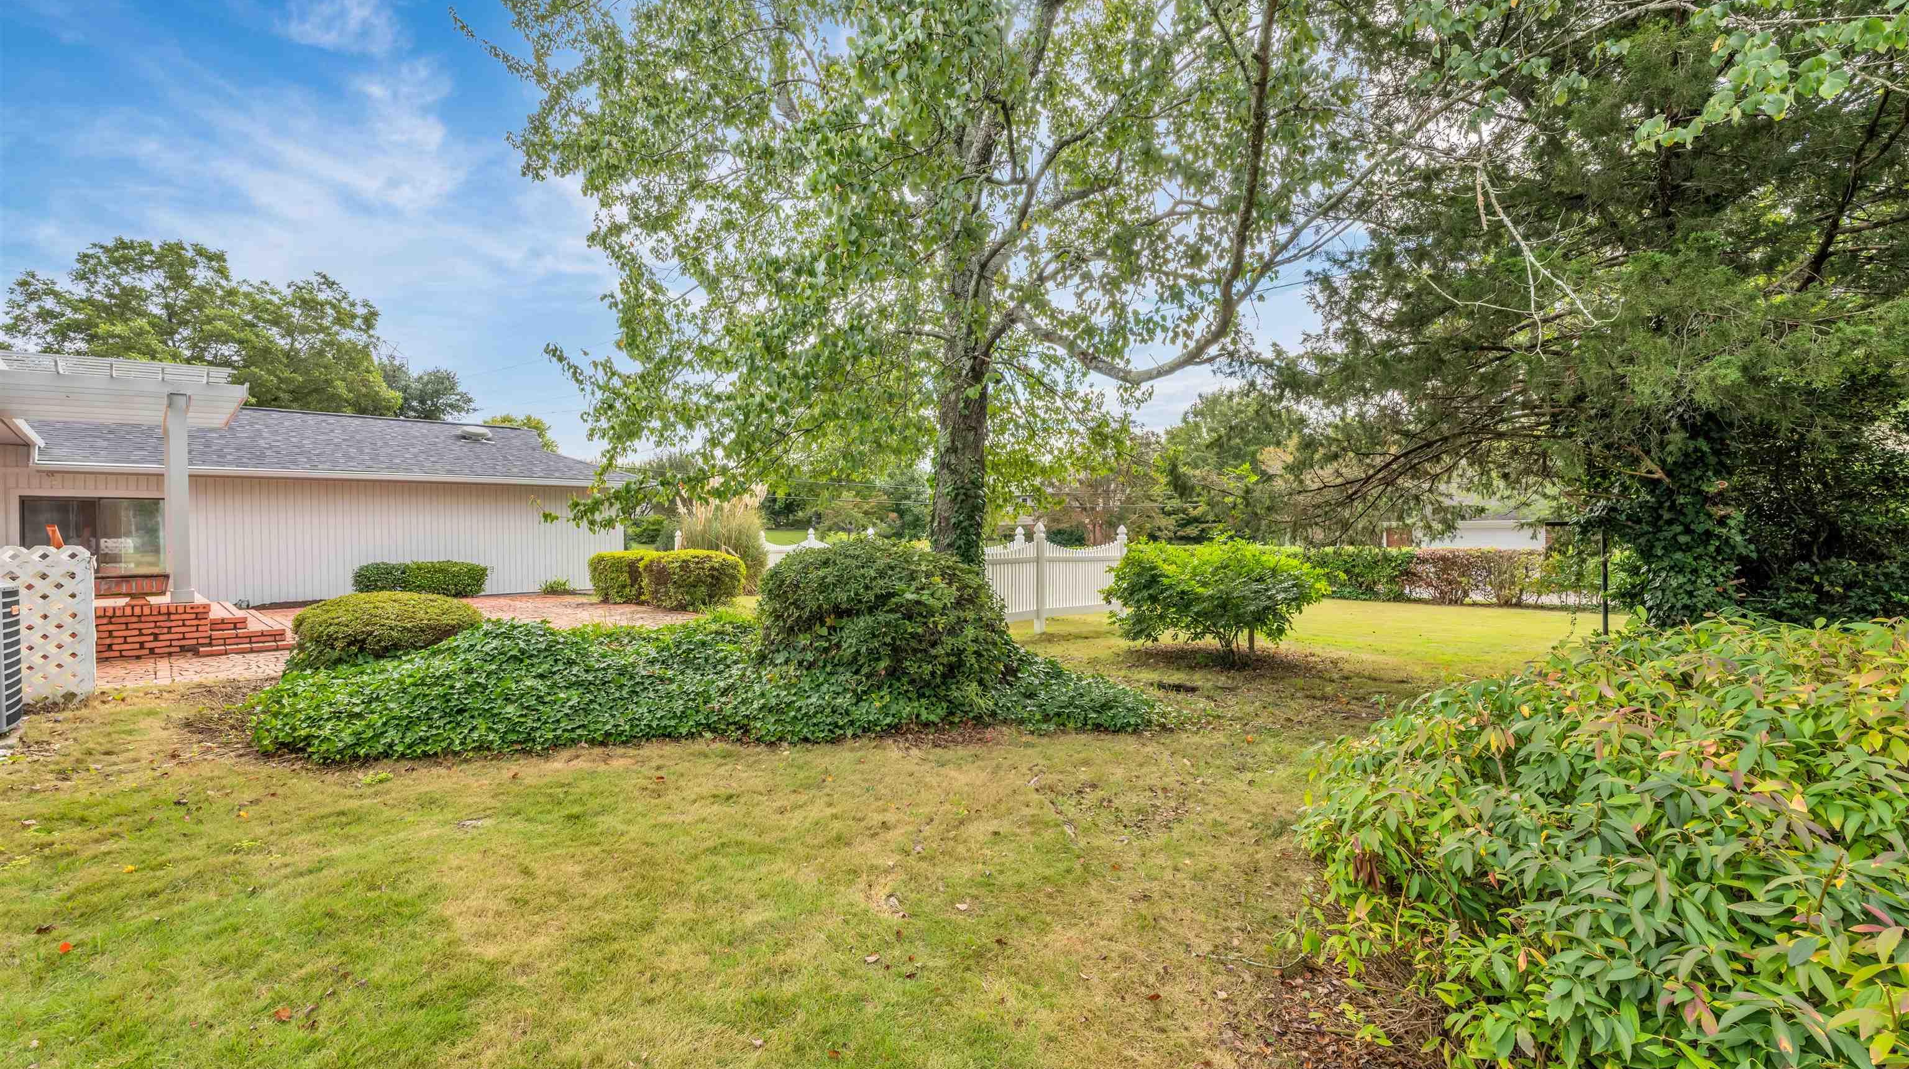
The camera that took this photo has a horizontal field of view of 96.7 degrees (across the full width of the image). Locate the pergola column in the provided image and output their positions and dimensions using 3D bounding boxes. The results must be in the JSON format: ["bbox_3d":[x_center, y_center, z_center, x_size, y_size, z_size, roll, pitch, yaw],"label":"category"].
[{"bbox_3d":[-8.056,-0.377,8.845,0.167,2.181,0.167,-1,1,-44],"label":"pergola column"}]

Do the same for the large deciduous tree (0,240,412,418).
[{"bbox_3d":[-27.300,-5.150,31.931,11.200,12.400,10.500,-1,1,-41],"label":"large deciduous tree"}]

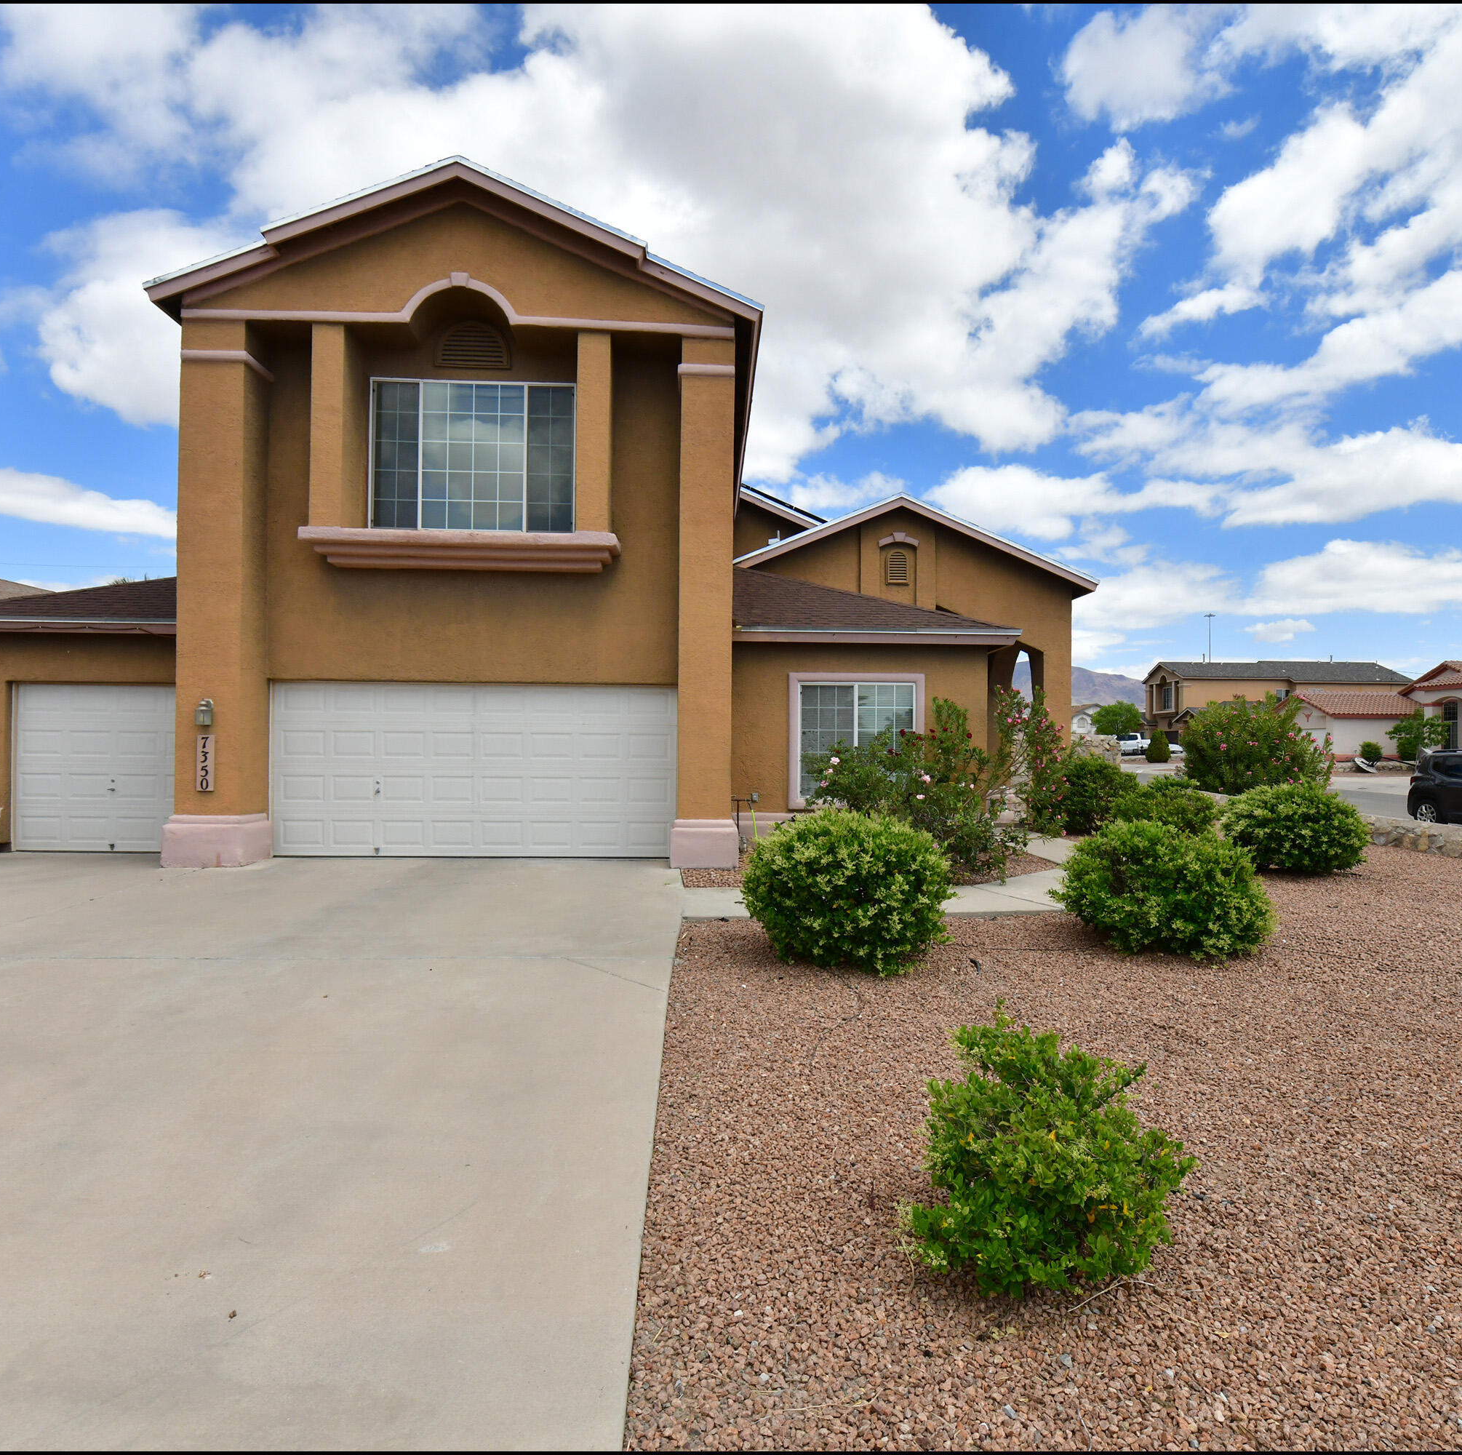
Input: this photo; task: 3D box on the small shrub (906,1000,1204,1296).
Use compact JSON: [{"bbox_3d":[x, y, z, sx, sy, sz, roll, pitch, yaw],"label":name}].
[{"bbox_3d":[0.980,1.230,2.830,0.900,0.770,0.850,0,0,0],"label":"small shrub"}]

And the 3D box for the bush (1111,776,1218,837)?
[{"bbox_3d":[6.550,1.100,13.700,1.550,0.950,1.500,0,0,0],"label":"bush"}]

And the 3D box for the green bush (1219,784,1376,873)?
[{"bbox_3d":[6.750,1.190,10.950,1.530,1.080,1.500,1,-1,-3],"label":"green bush"}]

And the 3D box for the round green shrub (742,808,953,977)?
[{"bbox_3d":[0.810,1.050,6.300,1.420,1.060,1.400,0,0,0],"label":"round green shrub"}]

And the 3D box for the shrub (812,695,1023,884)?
[{"bbox_3d":[2.150,0.640,10.450,2.450,2.050,1.600,1,-1,-3],"label":"shrub"}]

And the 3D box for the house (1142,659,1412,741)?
[{"bbox_3d":[45.500,-1.500,76.000,17.000,8.200,14.000,1,-1,-3],"label":"house"}]

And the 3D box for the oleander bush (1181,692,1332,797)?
[{"bbox_3d":[10.400,0.430,18.000,2.700,2.550,2.600,0,0,0],"label":"oleander bush"}]

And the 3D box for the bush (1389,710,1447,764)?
[{"bbox_3d":[36.300,0.550,48.000,2.500,2.800,2.400,1,-1,-3],"label":"bush"}]

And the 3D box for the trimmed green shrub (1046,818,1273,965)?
[{"bbox_3d":[3.330,1.220,7.020,1.550,1.030,1.500,1,-1,-3],"label":"trimmed green shrub"}]

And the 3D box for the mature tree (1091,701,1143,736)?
[{"bbox_3d":[35.300,-0.350,83.000,4.800,5.000,4.700,0,0,0],"label":"mature tree"}]

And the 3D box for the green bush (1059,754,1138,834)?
[{"bbox_3d":[5.830,1.070,14.500,1.280,1.270,1.250,1,-1,-3],"label":"green bush"}]

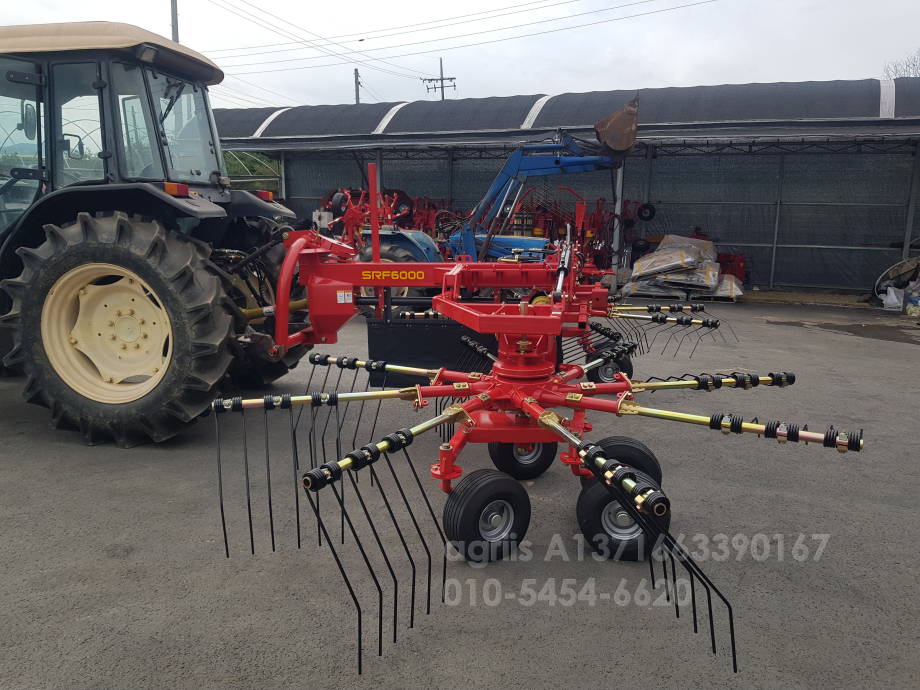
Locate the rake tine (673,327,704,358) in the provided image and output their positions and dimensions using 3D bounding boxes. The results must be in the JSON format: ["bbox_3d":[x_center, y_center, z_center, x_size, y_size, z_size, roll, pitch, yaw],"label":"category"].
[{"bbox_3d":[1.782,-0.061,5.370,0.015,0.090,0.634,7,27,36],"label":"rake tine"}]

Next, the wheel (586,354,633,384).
[{"bbox_3d":[1.323,0.231,6.077,0.390,0.390,0.158,3,10,17],"label":"wheel"}]

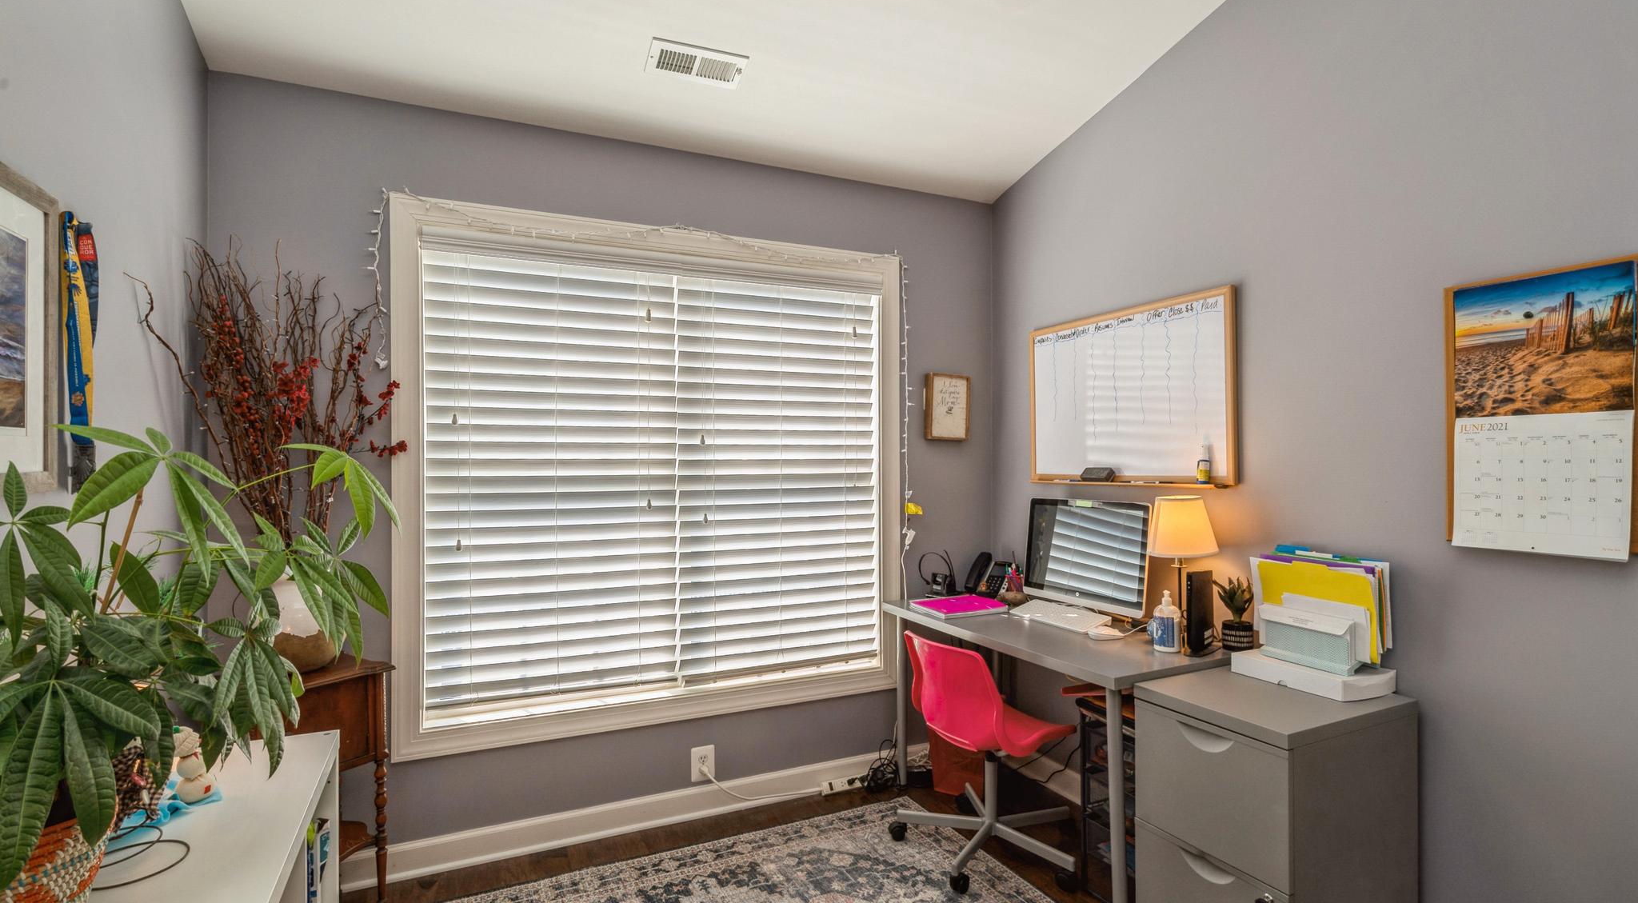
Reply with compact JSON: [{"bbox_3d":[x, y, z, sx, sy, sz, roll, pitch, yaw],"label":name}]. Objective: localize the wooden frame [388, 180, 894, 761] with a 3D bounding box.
[{"bbox_3d":[-0.532,0.081,2.769,1.895,1.850,0.100,0,-1,-24],"label":"wooden frame"}]

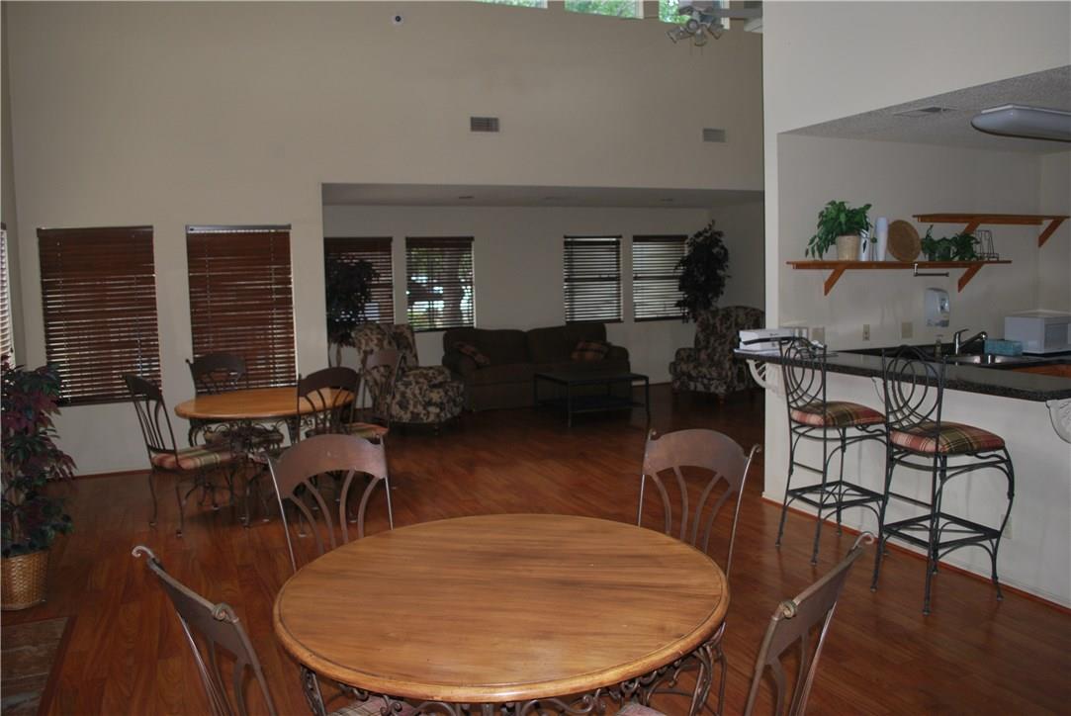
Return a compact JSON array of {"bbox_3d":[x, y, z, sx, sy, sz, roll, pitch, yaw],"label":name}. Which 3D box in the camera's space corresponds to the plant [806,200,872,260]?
[{"bbox_3d":[2.009,-0.829,5.320,0.370,0.390,0.320,-4,6,-24],"label":"plant"}]

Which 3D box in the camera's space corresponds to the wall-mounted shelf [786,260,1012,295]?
[{"bbox_3d":[2.551,-0.559,5.584,1.820,0.230,0.250,-4,6,-23],"label":"wall-mounted shelf"}]

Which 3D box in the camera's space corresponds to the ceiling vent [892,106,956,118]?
[{"bbox_3d":[2.252,-1.415,4.649,0.210,0.020,0.260,-4,6,-24],"label":"ceiling vent"}]

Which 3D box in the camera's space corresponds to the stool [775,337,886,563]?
[{"bbox_3d":[1.632,0.492,4.480,0.500,1.180,0.430,-4,6,-23],"label":"stool"}]

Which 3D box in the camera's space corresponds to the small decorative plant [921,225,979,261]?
[{"bbox_3d":[3.008,-0.829,5.811,0.420,0.230,0.200,-4,6,-24],"label":"small decorative plant"}]

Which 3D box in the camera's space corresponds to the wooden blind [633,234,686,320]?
[{"bbox_3d":[1.735,-1.117,11.197,0.862,1.183,0.100,-4,6,-23],"label":"wooden blind"}]

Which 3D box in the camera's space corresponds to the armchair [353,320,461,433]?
[{"bbox_3d":[-1.359,0.182,8.721,0.880,1.110,0.740,0,6,16],"label":"armchair"}]

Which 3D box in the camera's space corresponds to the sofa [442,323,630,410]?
[{"bbox_3d":[-0.006,0.076,10.015,2.180,0.940,0.920,-4,6,-23],"label":"sofa"}]

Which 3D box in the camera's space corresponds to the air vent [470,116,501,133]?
[{"bbox_3d":[-0.489,-2.300,7.904,0.310,0.130,0.030,-4,6,-24],"label":"air vent"}]

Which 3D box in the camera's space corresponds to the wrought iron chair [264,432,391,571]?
[{"bbox_3d":[-0.595,0.825,2.822,0.470,1.010,0.580,-6,8,-39],"label":"wrought iron chair"}]

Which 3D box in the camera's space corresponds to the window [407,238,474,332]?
[{"bbox_3d":[-1.173,-0.927,9.970,0.851,1.135,0.070,-4,6,-23],"label":"window"}]

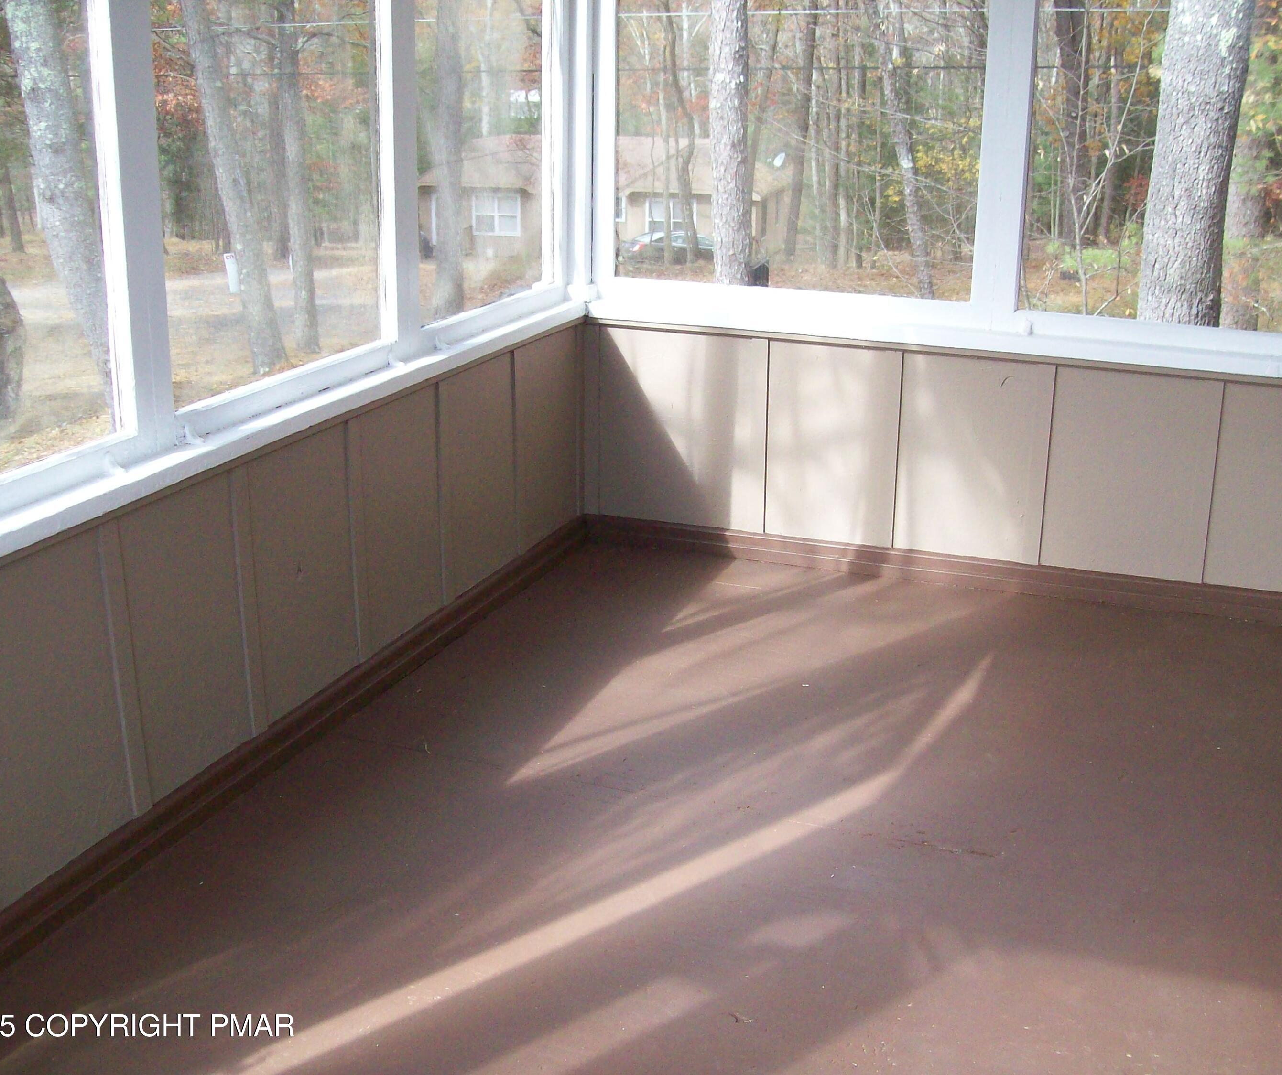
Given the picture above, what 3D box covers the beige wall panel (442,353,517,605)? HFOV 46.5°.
[{"bbox_3d":[-0.429,-0.163,3.920,0.020,0.570,0.414,8,20,20],"label":"beige wall panel"}]

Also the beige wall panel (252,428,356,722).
[{"bbox_3d":[-0.725,0.074,3.210,0.020,0.570,0.358,8,20,20],"label":"beige wall panel"}]

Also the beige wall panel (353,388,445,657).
[{"bbox_3d":[-0.579,-0.043,3.560,0.020,0.570,0.378,8,20,20],"label":"beige wall panel"}]

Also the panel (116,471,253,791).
[{"bbox_3d":[-0.871,0.191,2.860,0.020,0.570,0.323,8,20,20],"label":"panel"}]

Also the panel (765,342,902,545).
[{"bbox_3d":[0.545,-0.268,4.248,0.383,0.560,0.020,8,20,20],"label":"panel"}]

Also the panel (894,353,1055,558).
[{"bbox_3d":[0.913,-0.220,4.111,0.409,0.555,0.020,8,20,20],"label":"panel"}]

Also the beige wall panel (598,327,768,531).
[{"bbox_3d":[0.123,-0.323,4.406,0.524,0.566,0.020,8,20,20],"label":"beige wall panel"}]

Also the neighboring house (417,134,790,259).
[{"bbox_3d":[-1.236,-12.394,52.804,11.900,3.800,7.800,4,19,9],"label":"neighboring house"}]

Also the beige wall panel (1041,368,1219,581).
[{"bbox_3d":[1.298,-0.169,3.967,0.419,0.549,0.020,8,20,20],"label":"beige wall panel"}]

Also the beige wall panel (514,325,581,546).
[{"bbox_3d":[-0.274,-0.286,4.291,0.020,0.570,0.416,8,20,20],"label":"beige wall panel"}]

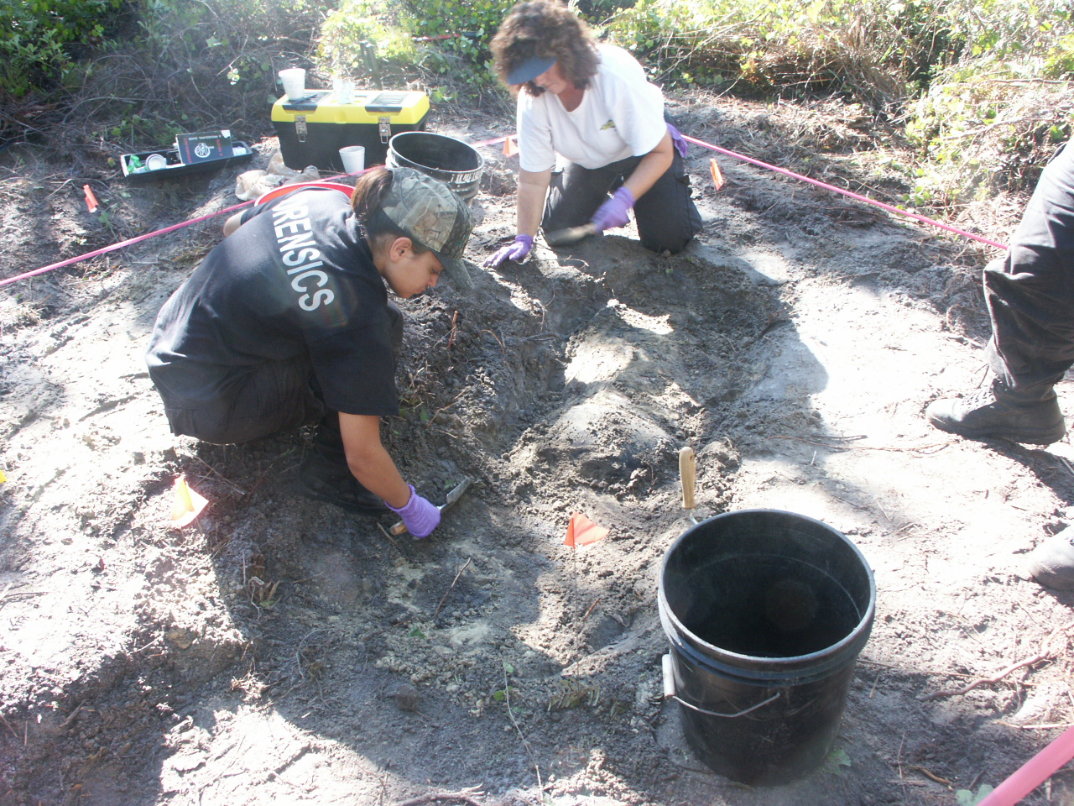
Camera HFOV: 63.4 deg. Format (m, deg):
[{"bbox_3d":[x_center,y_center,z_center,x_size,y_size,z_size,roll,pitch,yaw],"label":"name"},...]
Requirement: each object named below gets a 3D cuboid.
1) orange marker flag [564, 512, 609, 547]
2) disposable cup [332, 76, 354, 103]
[{"bbox_3d":[0.098,0.263,1.762,0.100,0.090,0.050,7,35,12],"label":"orange marker flag"},{"bbox_3d":[-0.747,-1.207,3.338,0.088,0.100,0.088,-1,34,0],"label":"disposable cup"}]

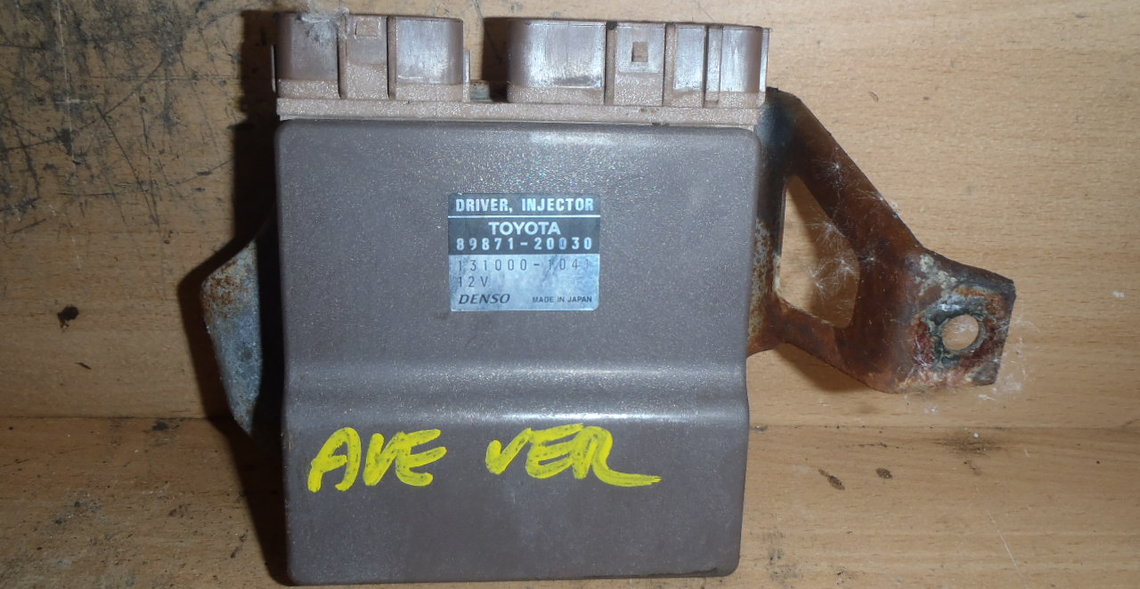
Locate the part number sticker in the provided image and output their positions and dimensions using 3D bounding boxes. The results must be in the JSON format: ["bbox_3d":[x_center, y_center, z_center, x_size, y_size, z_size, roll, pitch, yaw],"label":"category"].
[{"bbox_3d":[-0.011,-0.010,0.216,0.035,0.028,0.001,0,11,-5],"label":"part number sticker"}]

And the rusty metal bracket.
[{"bbox_3d":[0.080,-0.014,0.237,0.054,0.075,0.041,0,11,-5],"label":"rusty metal bracket"}]

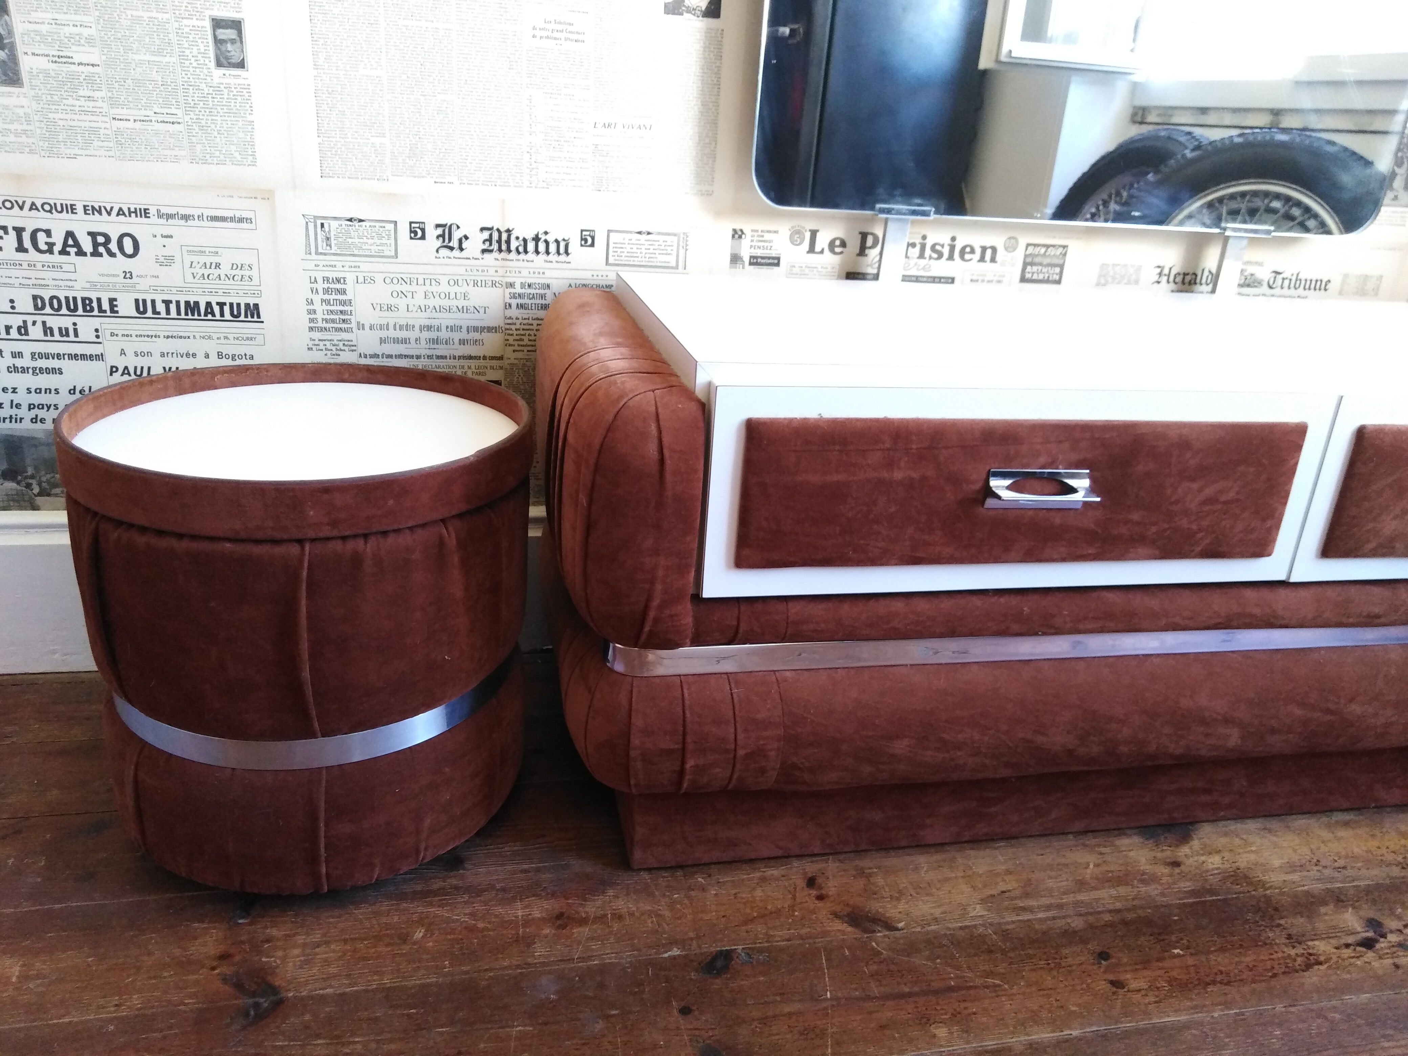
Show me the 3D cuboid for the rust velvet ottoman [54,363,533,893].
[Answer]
[{"bbox_3d":[-0.396,0.096,1.060,0.420,0.449,0.420,0,22,-13],"label":"rust velvet ottoman"}]

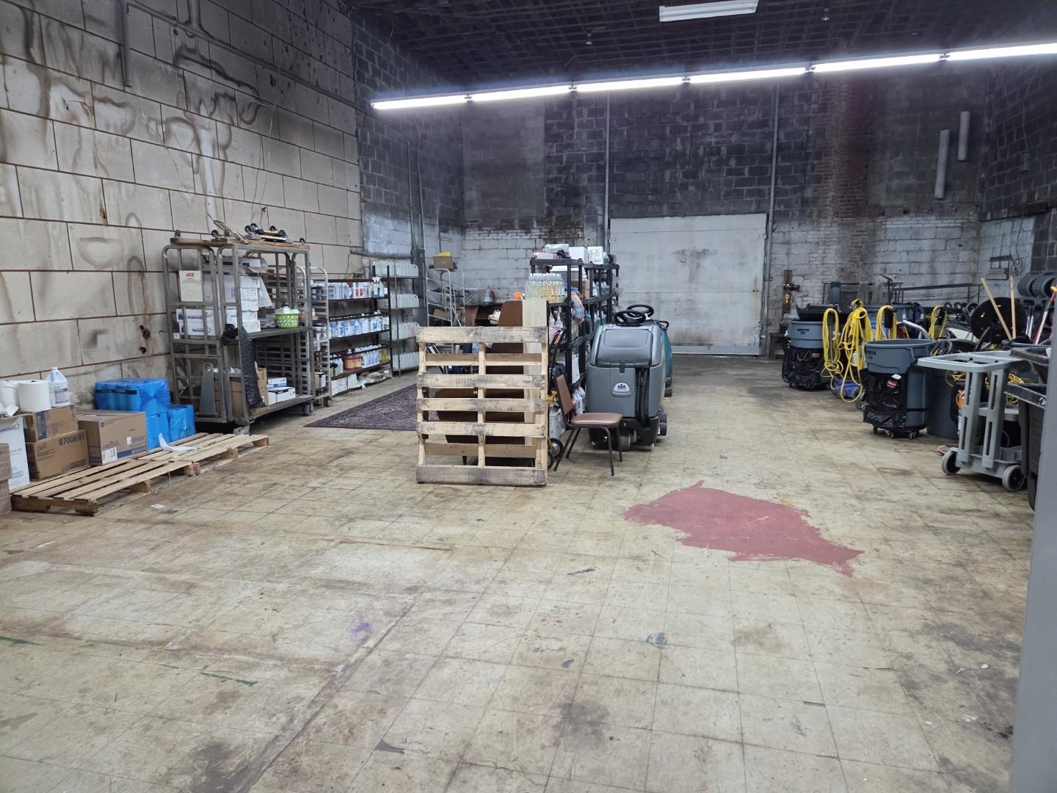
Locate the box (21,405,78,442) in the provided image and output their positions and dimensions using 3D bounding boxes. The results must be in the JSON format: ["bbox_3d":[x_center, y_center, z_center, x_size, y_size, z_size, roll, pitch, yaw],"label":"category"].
[{"bbox_3d":[-3.872,0.196,5.521,0.420,0.220,0.360,2,10,13],"label":"box"}]

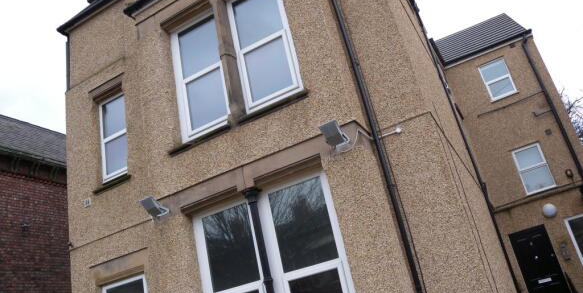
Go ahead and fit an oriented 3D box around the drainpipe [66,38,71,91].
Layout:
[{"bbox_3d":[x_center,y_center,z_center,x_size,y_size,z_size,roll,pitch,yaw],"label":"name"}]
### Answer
[{"bbox_3d":[-3.945,-1.442,8.343,0.070,1.019,0.070,-21,-22,21],"label":"drainpipe"}]

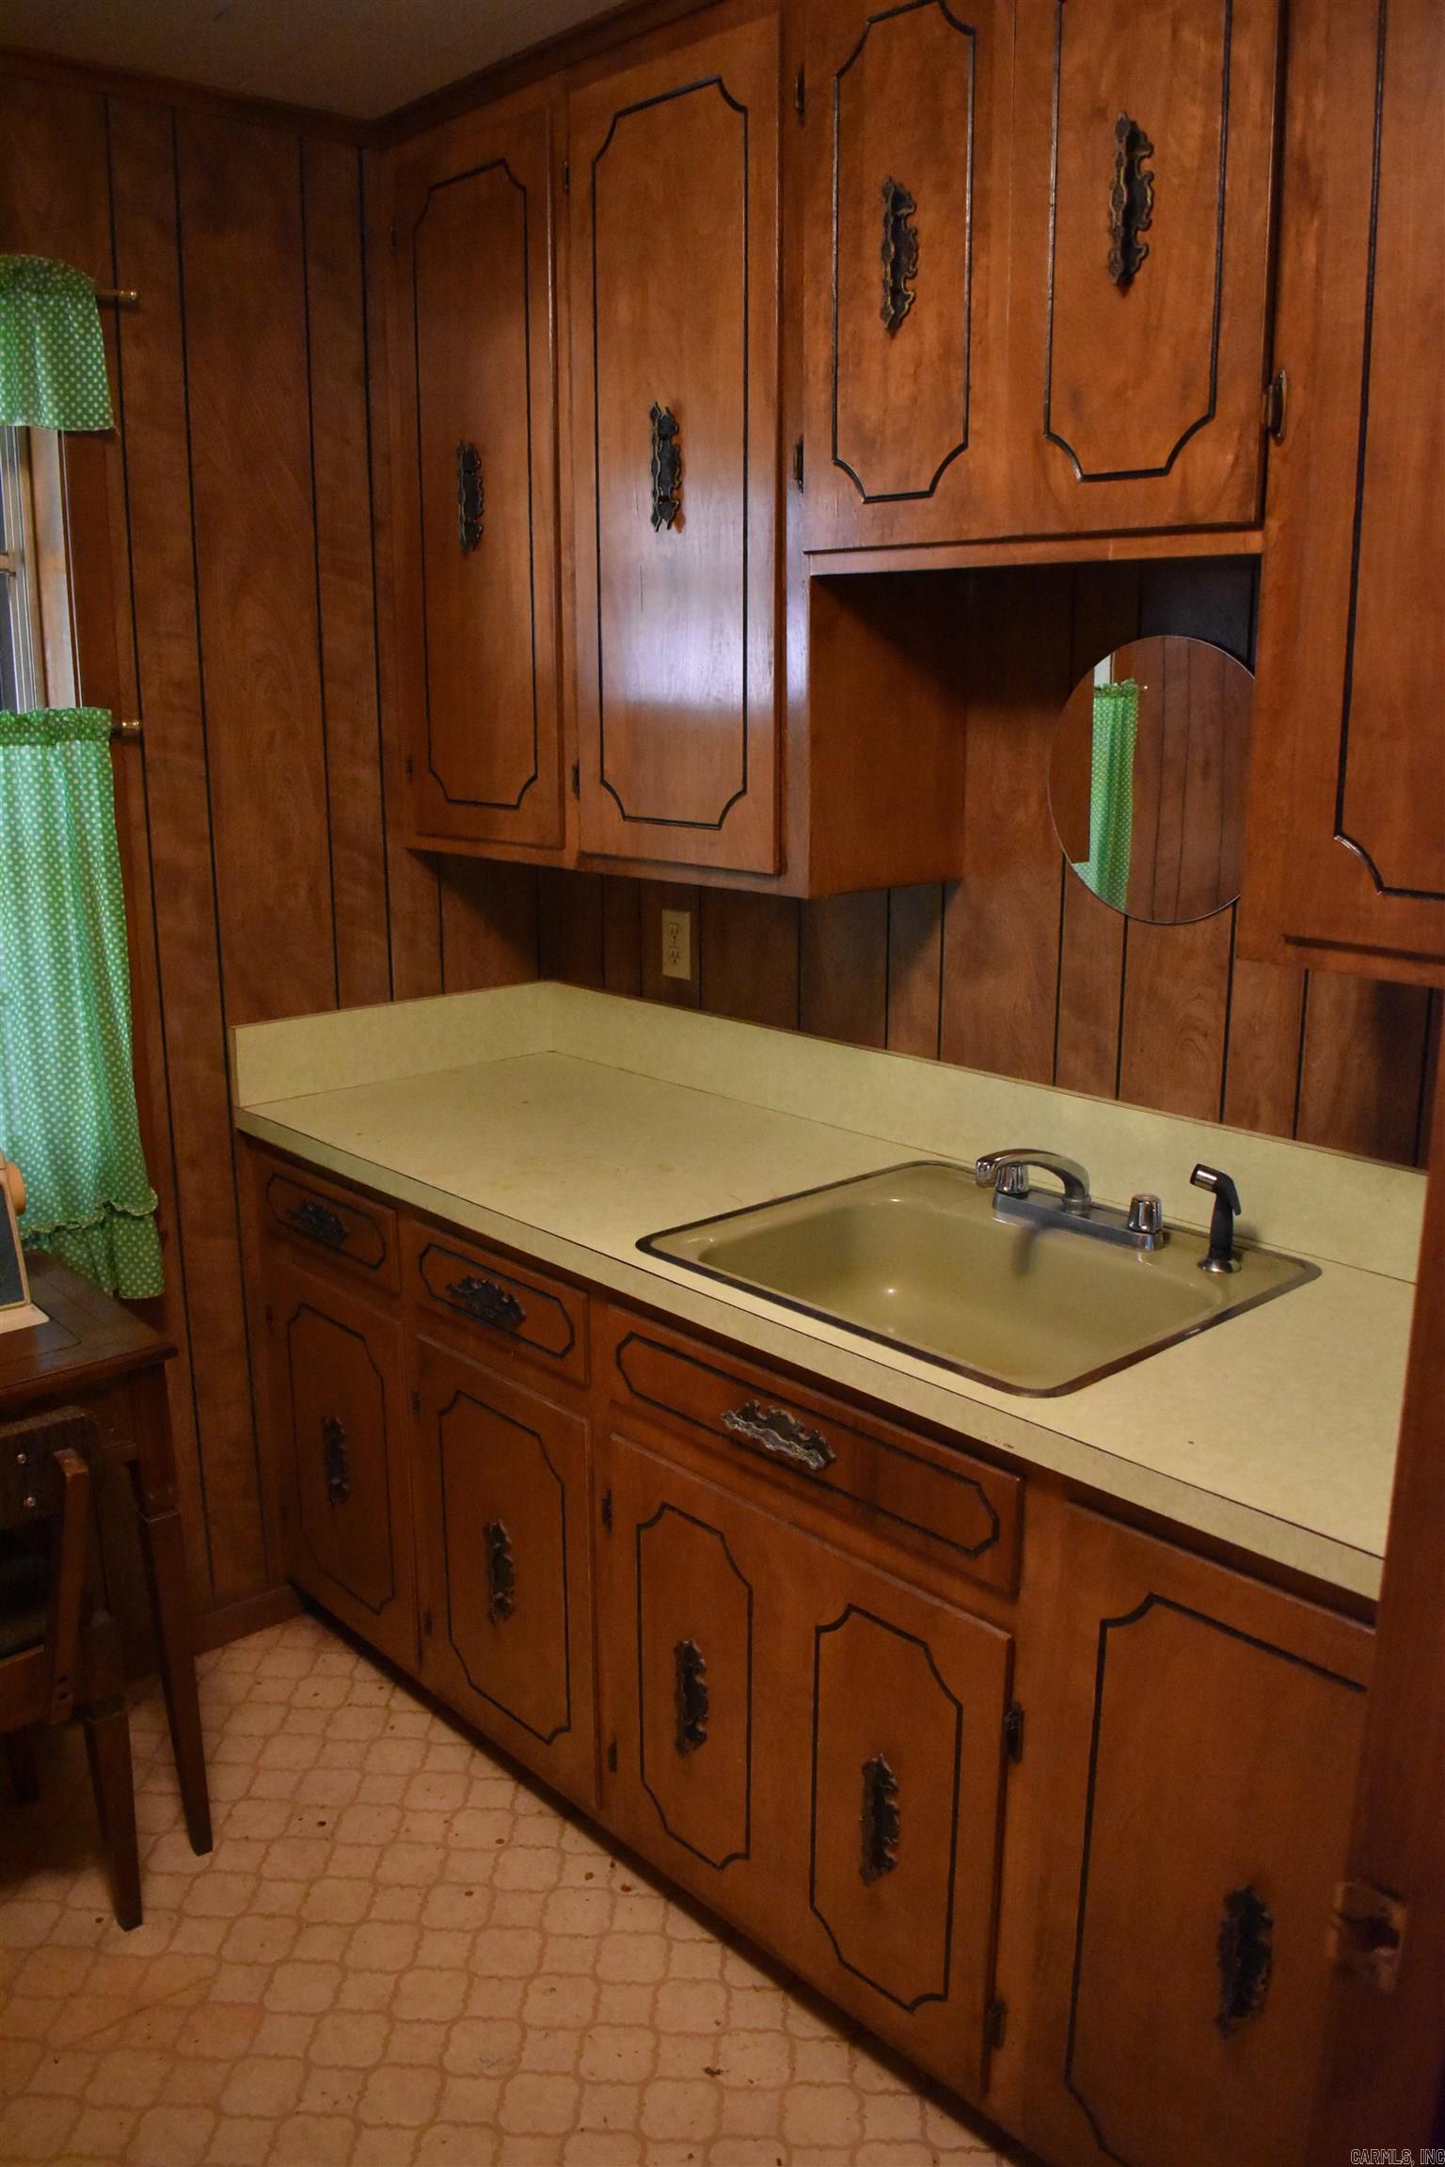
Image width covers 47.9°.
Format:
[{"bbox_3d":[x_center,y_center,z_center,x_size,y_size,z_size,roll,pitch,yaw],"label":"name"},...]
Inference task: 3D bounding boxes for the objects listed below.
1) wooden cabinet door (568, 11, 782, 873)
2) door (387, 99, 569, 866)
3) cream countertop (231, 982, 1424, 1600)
[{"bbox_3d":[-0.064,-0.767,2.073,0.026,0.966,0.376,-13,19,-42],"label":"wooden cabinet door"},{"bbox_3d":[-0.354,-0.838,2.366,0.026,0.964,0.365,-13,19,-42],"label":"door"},{"bbox_3d":[0.152,0.119,2.034,0.634,0.166,2.082,-11,17,-41],"label":"cream countertop"}]

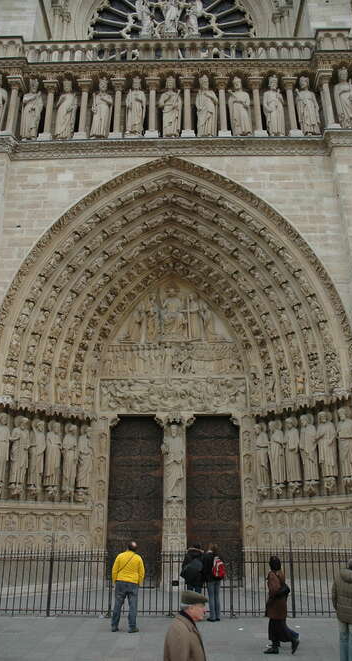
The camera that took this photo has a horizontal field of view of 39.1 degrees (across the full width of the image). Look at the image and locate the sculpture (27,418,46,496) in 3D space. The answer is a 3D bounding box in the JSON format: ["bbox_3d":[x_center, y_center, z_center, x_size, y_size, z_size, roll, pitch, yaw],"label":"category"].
[{"bbox_3d":[-4.638,4.192,16.484,0.580,2.525,0.560,13,-23,-32],"label":"sculpture"}]

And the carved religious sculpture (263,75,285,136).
[{"bbox_3d":[3.940,-9.045,20.007,0.850,3.255,0.700,0,-20,1],"label":"carved religious sculpture"}]

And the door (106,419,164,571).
[{"bbox_3d":[-1.531,6.243,18.934,2.076,6.009,0.200,0,-21,1],"label":"door"}]

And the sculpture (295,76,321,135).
[{"bbox_3d":[5.306,-9.015,19.971,0.930,3.069,0.700,0,-20,1],"label":"sculpture"}]

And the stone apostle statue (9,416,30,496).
[{"bbox_3d":[-5.055,4.039,16.015,0.620,2.518,0.580,12,-23,-29],"label":"stone apostle statue"}]

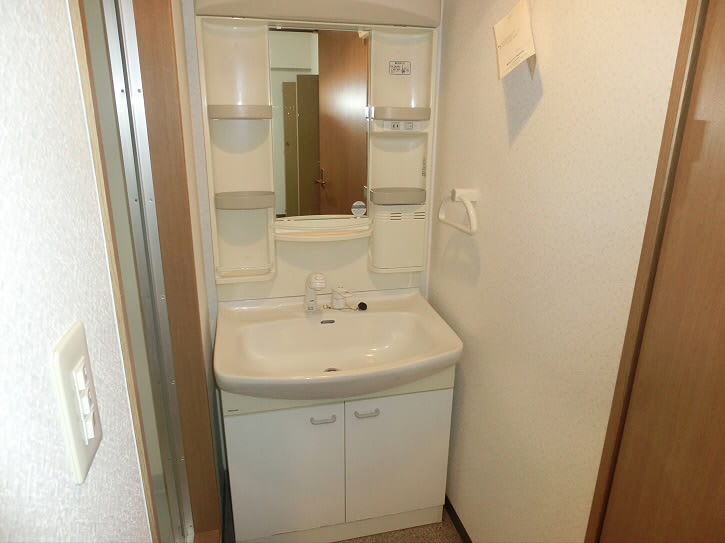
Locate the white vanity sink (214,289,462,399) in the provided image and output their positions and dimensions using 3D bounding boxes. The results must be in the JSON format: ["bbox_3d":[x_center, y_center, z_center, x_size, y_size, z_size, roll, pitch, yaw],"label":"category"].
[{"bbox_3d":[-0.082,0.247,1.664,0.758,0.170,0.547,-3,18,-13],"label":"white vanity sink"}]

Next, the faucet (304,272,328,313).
[{"bbox_3d":[-0.168,0.083,1.768,0.063,0.168,0.125,-3,18,-13],"label":"faucet"}]

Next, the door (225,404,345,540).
[{"bbox_3d":[-0.242,0.661,1.652,0.374,0.486,0.030,-3,18,-13],"label":"door"}]

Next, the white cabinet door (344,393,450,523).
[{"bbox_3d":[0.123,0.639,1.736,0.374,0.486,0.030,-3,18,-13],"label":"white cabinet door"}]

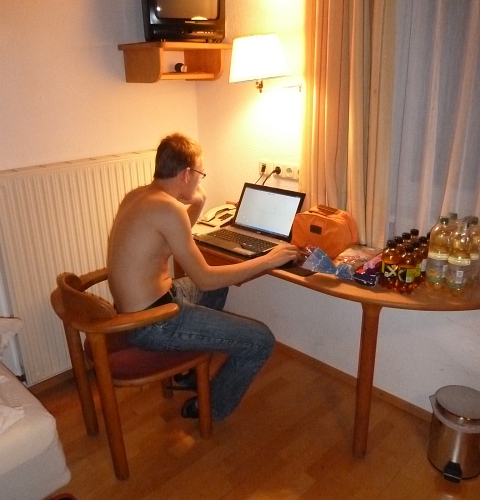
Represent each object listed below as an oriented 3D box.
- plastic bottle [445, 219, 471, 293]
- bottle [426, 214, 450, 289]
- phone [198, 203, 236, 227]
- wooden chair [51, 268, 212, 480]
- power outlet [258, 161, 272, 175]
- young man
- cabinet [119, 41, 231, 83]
[{"bbox_3d":[0.786,0.020,1.630,0.079,0.251,0.079,17,27,41],"label":"plastic bottle"},{"bbox_3d":[0.728,0.005,1.672,0.079,0.252,0.079,17,27,41],"label":"bottle"},{"bbox_3d":[-0.097,-0.188,2.497,0.170,0.085,0.230,17,27,41],"label":"phone"},{"bbox_3d":[-0.444,0.456,1.914,0.514,0.779,0.507,-16,25,-34],"label":"wooden chair"},{"bbox_3d":[0.130,-0.420,2.372,0.078,0.074,0.022,17,27,41],"label":"power outlet"},{"bbox_3d":[-0.160,0.151,2.000,0.786,1.279,0.706,-11,22,-24],"label":"young man"},{"bbox_3d":[-0.303,-0.921,2.288,0.279,0.168,0.459,17,27,41],"label":"cabinet"}]

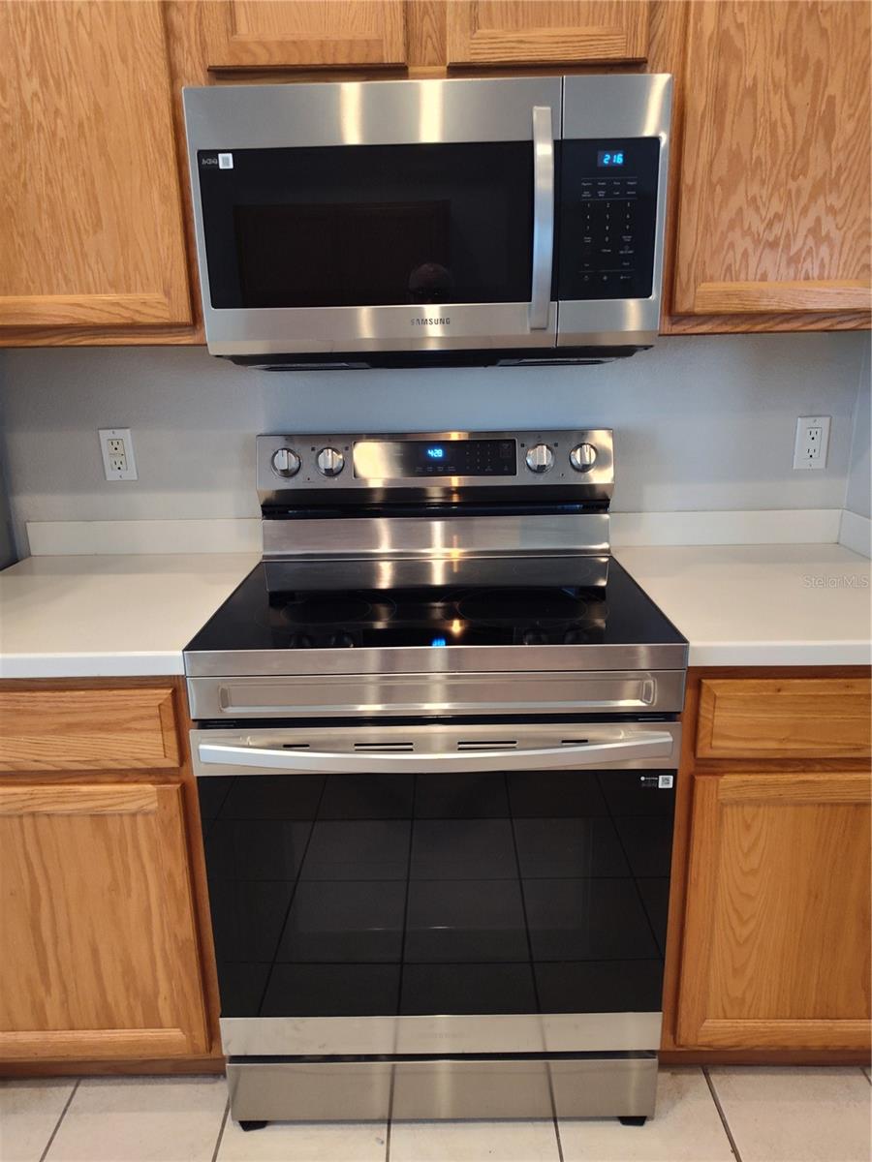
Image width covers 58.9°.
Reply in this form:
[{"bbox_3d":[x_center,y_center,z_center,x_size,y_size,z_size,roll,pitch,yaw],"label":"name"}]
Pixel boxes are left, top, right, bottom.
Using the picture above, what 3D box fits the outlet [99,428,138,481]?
[{"bbox_3d":[-0.708,-0.281,1.723,0.071,0.115,0.009,-1,16,1],"label":"outlet"}]

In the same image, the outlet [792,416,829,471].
[{"bbox_3d":[0.831,-0.304,1.707,0.071,0.115,0.009,-1,16,1],"label":"outlet"}]

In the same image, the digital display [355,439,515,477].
[{"bbox_3d":[-0.002,-0.260,1.645,0.342,0.081,0.015,-1,-1,1],"label":"digital display"}]

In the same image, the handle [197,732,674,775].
[{"bbox_3d":[0.001,0.261,1.157,0.720,0.033,0.055,-1,16,1],"label":"handle"}]

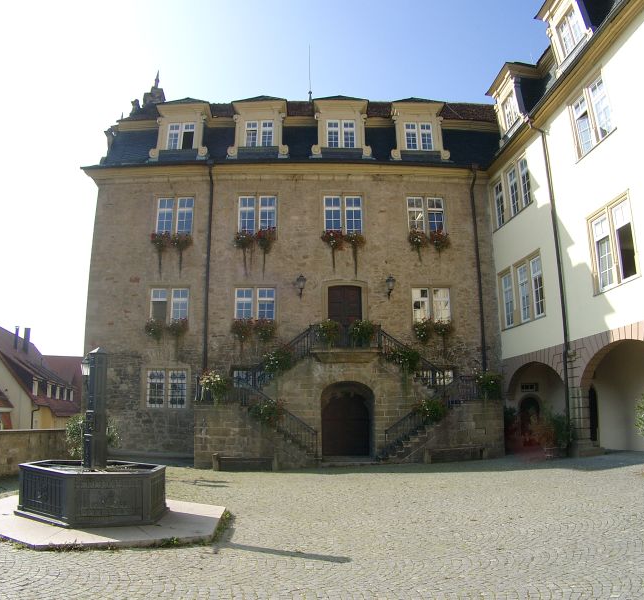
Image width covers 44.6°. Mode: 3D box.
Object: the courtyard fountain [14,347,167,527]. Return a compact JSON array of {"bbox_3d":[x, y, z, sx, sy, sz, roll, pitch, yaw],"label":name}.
[{"bbox_3d":[-3.550,2.098,12.325,2.250,2.700,2.050,4,-10,-28],"label":"courtyard fountain"}]

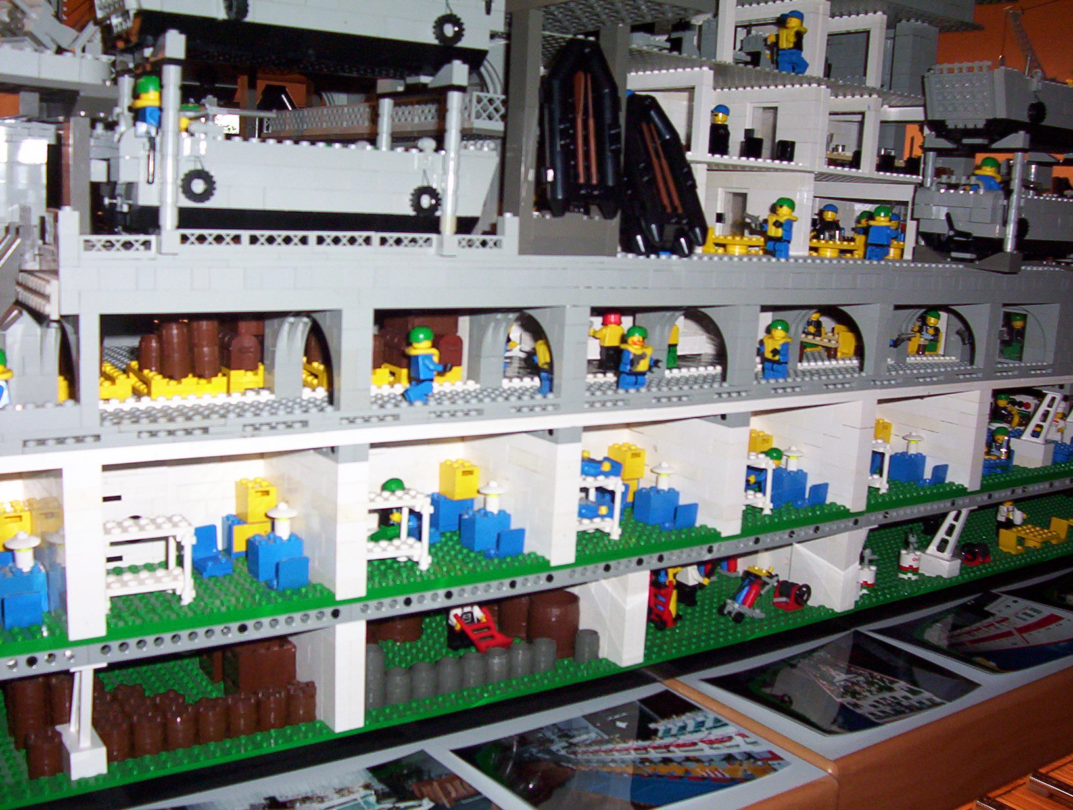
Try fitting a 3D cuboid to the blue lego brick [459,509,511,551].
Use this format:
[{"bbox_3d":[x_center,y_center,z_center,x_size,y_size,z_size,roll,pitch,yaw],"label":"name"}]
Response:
[{"bbox_3d":[-0.029,0.070,0.747,0.024,0.021,0.016,-4,11,-36],"label":"blue lego brick"}]

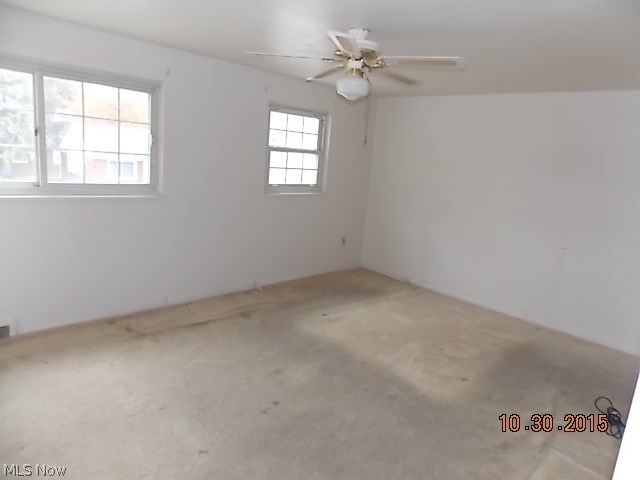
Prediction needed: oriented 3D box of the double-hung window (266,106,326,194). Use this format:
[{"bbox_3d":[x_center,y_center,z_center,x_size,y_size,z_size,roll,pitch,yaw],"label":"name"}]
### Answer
[{"bbox_3d":[-0.274,-1.021,4.954,0.910,0.940,0.100,-7,16,-44],"label":"double-hung window"}]

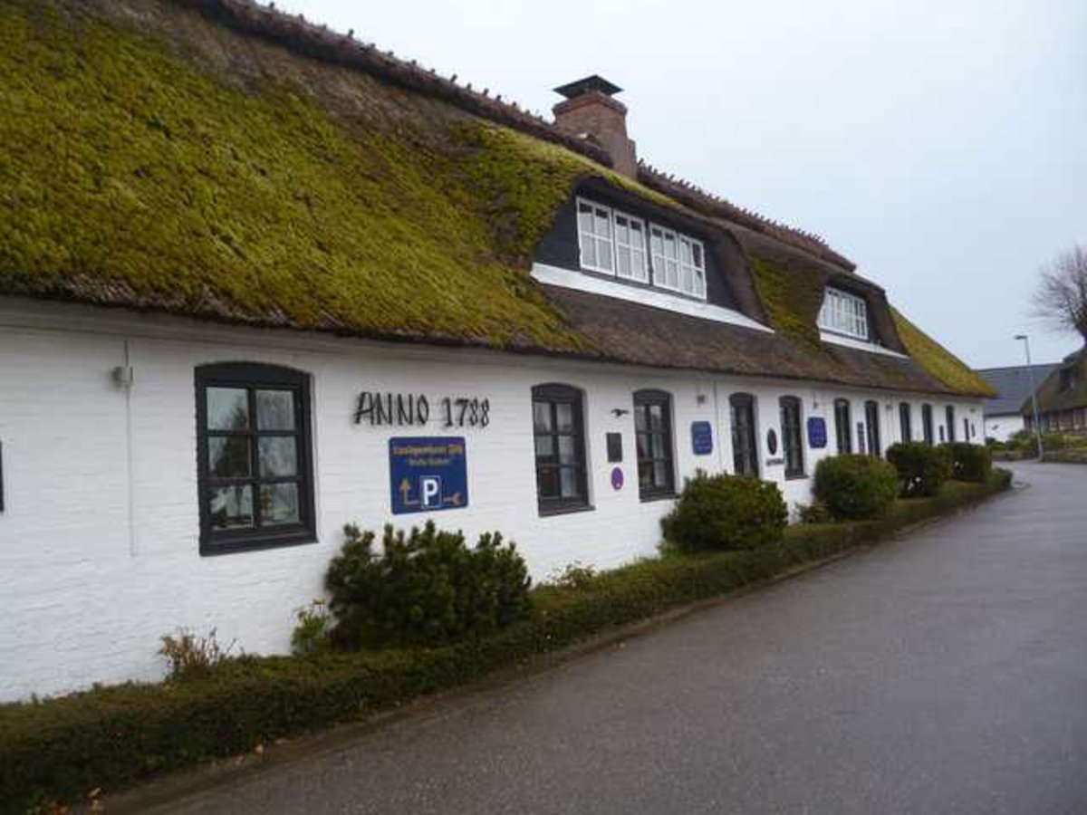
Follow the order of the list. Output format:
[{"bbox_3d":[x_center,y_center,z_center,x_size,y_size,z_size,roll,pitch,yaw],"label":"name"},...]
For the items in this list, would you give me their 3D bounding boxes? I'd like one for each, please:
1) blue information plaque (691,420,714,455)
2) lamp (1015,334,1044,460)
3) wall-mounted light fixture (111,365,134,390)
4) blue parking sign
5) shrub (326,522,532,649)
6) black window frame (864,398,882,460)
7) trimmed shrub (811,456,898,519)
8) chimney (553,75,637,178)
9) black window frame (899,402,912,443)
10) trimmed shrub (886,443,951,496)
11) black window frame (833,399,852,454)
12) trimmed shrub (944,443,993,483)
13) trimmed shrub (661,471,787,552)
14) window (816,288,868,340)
[{"bbox_3d":[2.241,0.431,12.347,0.029,0.470,0.604,-6,-5,38],"label":"blue information plaque"},{"bbox_3d":[26.532,-0.544,48.000,0.800,6.750,0.250,-2,-4,-18],"label":"lamp"},{"bbox_3d":[-2.828,-0.200,5.915,0.118,0.153,0.106,-6,-5,38],"label":"wall-mounted light fixture"},{"bbox_3d":[-1.105,0.655,8.588,0.040,0.710,1.020,-6,-5,37],"label":"blue parking sign"},{"bbox_3d":[-0.931,1.539,7.677,1.100,1.100,2.000,-6,-5,37],"label":"shrub"},{"bbox_3d":[6.925,0.587,18.401,0.142,1.416,0.991,-6,-5,38],"label":"black window frame"},{"bbox_3d":[5.277,1.365,15.049,1.180,1.109,1.298,-6,-5,38],"label":"trimmed shrub"},{"bbox_3d":[1.060,-5.548,17.975,0.957,1.868,1.385,-6,-5,38],"label":"chimney"},{"bbox_3d":[9.006,0.641,22.035,0.100,1.500,1.060,-6,-5,37],"label":"black window frame"},{"bbox_3d":[7.720,1.288,18.234,1.180,1.133,1.239,-6,-5,38],"label":"trimmed shrub"},{"bbox_3d":[6.225,0.576,18.410,0.100,1.500,1.060,-6,-5,37],"label":"black window frame"},{"bbox_3d":[11.601,1.630,24.092,1.300,1.300,2.600,-6,-5,37],"label":"trimmed shrub"},{"bbox_3d":[2.223,1.364,11.070,1.357,1.103,1.534,-6,-5,38],"label":"trimmed shrub"},{"bbox_3d":[7.209,-2.286,21.290,0.150,1.050,3.650,-6,-5,37],"label":"window"}]

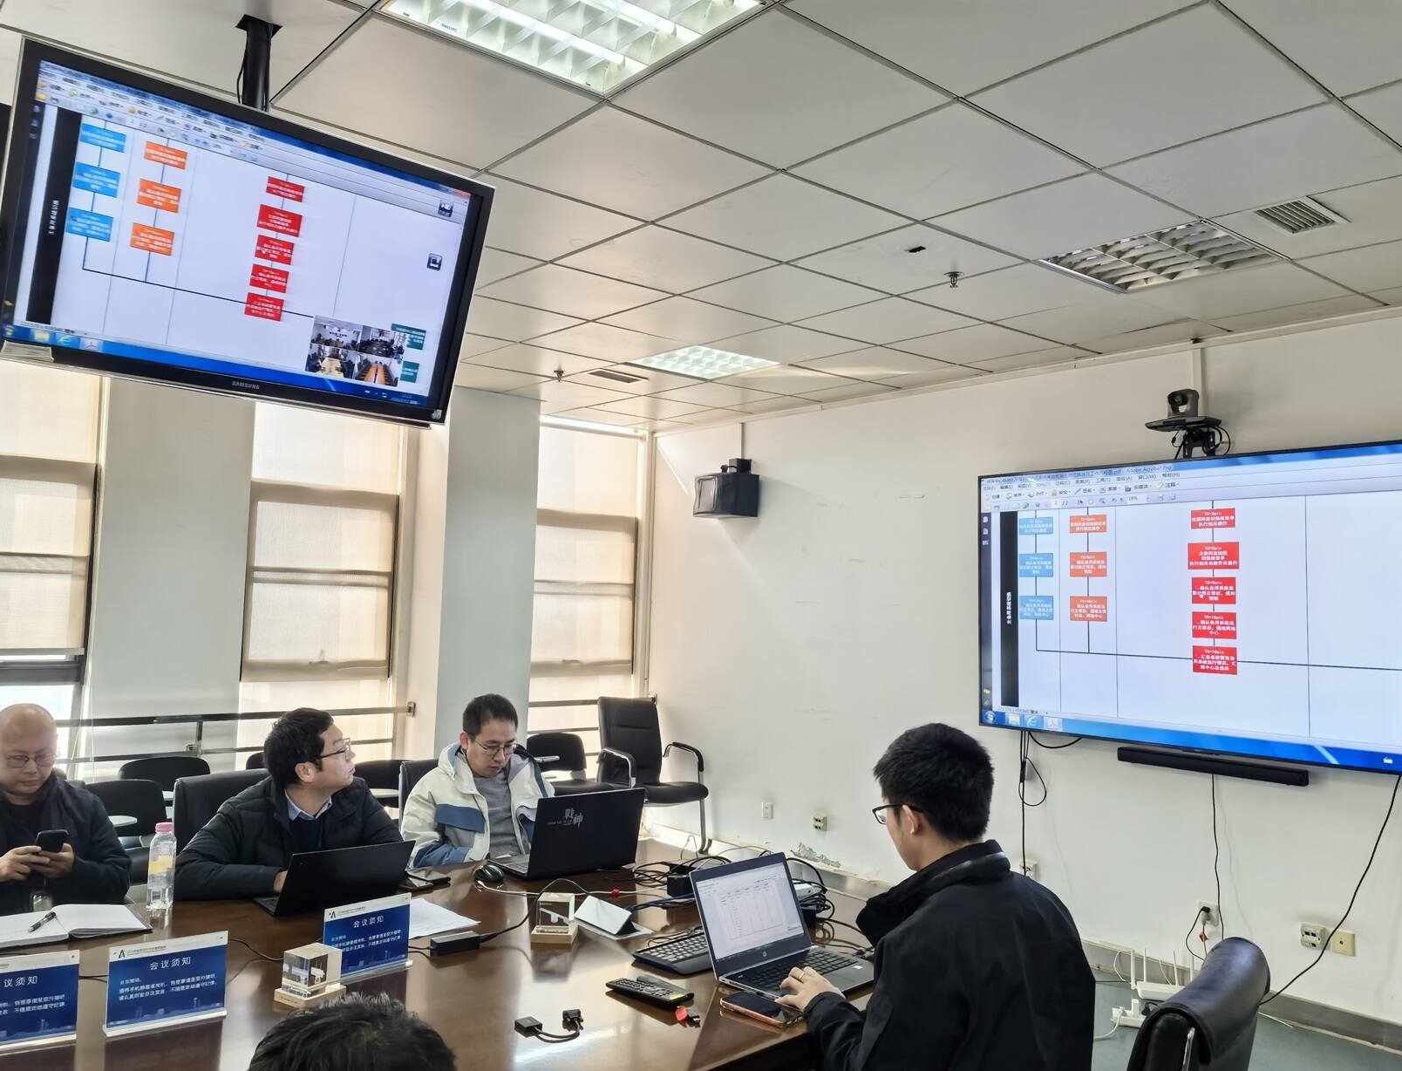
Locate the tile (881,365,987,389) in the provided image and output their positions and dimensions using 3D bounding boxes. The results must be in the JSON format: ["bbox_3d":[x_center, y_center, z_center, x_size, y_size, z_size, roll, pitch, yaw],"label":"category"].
[{"bbox_3d":[1.184,-0.840,5.830,0.260,0.024,0.590,4,-4,-40],"label":"tile"}]

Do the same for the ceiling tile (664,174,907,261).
[{"bbox_3d":[0.263,-1.000,3.519,0.595,0.020,0.595,4,-4,-40],"label":"ceiling tile"}]

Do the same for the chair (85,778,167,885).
[{"bbox_3d":[-2.453,1.463,4.673,0.530,0.790,0.580,4,-4,-40],"label":"chair"}]

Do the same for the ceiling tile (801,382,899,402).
[{"bbox_3d":[0.811,-0.822,6.327,0.276,0.020,0.600,4,-4,-40],"label":"ceiling tile"}]

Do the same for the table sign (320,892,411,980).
[{"bbox_3d":[-0.728,0.882,2.442,0.208,0.155,0.060,5,-5,-43],"label":"table sign"}]

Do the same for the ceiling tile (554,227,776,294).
[{"bbox_3d":[-0.126,-0.982,3.969,0.600,0.020,0.600,4,-4,-40],"label":"ceiling tile"}]

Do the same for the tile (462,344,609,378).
[{"bbox_3d":[-0.828,-0.899,5.730,0.600,0.020,0.600,4,-4,-40],"label":"tile"}]

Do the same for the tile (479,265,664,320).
[{"bbox_3d":[-0.513,-0.966,4.422,0.590,0.024,0.590,4,-4,-40],"label":"tile"}]

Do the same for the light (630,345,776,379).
[{"bbox_3d":[0.019,-0.897,5.661,0.600,0.060,0.600,4,-4,-40],"label":"light"}]

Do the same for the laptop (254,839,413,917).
[{"bbox_3d":[-1.018,0.897,3.046,0.332,0.200,0.330,4,-4,-41],"label":"laptop"}]

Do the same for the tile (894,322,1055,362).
[{"bbox_3d":[1.249,-0.878,5.126,0.600,0.020,0.600,4,-4,-40],"label":"tile"}]

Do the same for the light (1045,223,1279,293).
[{"bbox_3d":[1.567,-0.967,3.795,0.600,0.060,0.590,4,-4,-40],"label":"light"}]

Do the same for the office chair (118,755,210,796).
[{"bbox_3d":[-2.550,1.501,5.376,0.530,0.790,0.580,4,-4,-40],"label":"office chair"}]

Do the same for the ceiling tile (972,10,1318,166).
[{"bbox_3d":[1.037,-1.030,2.597,0.600,0.020,0.600,4,-4,-40],"label":"ceiling tile"}]

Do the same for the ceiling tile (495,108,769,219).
[{"bbox_3d":[-0.196,-1.033,3.120,0.590,0.024,0.590,4,-4,-40],"label":"ceiling tile"}]

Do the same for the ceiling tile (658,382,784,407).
[{"bbox_3d":[0.083,-0.829,6.515,0.595,0.020,0.595,4,-4,-40],"label":"ceiling tile"}]

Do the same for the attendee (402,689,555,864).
[{"bbox_3d":[-0.680,1.156,3.654,0.570,1.260,0.720,4,-4,-40],"label":"attendee"}]

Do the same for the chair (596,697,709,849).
[{"bbox_3d":[-0.346,1.585,7.293,0.590,0.960,0.610,4,-4,-40],"label":"chair"}]

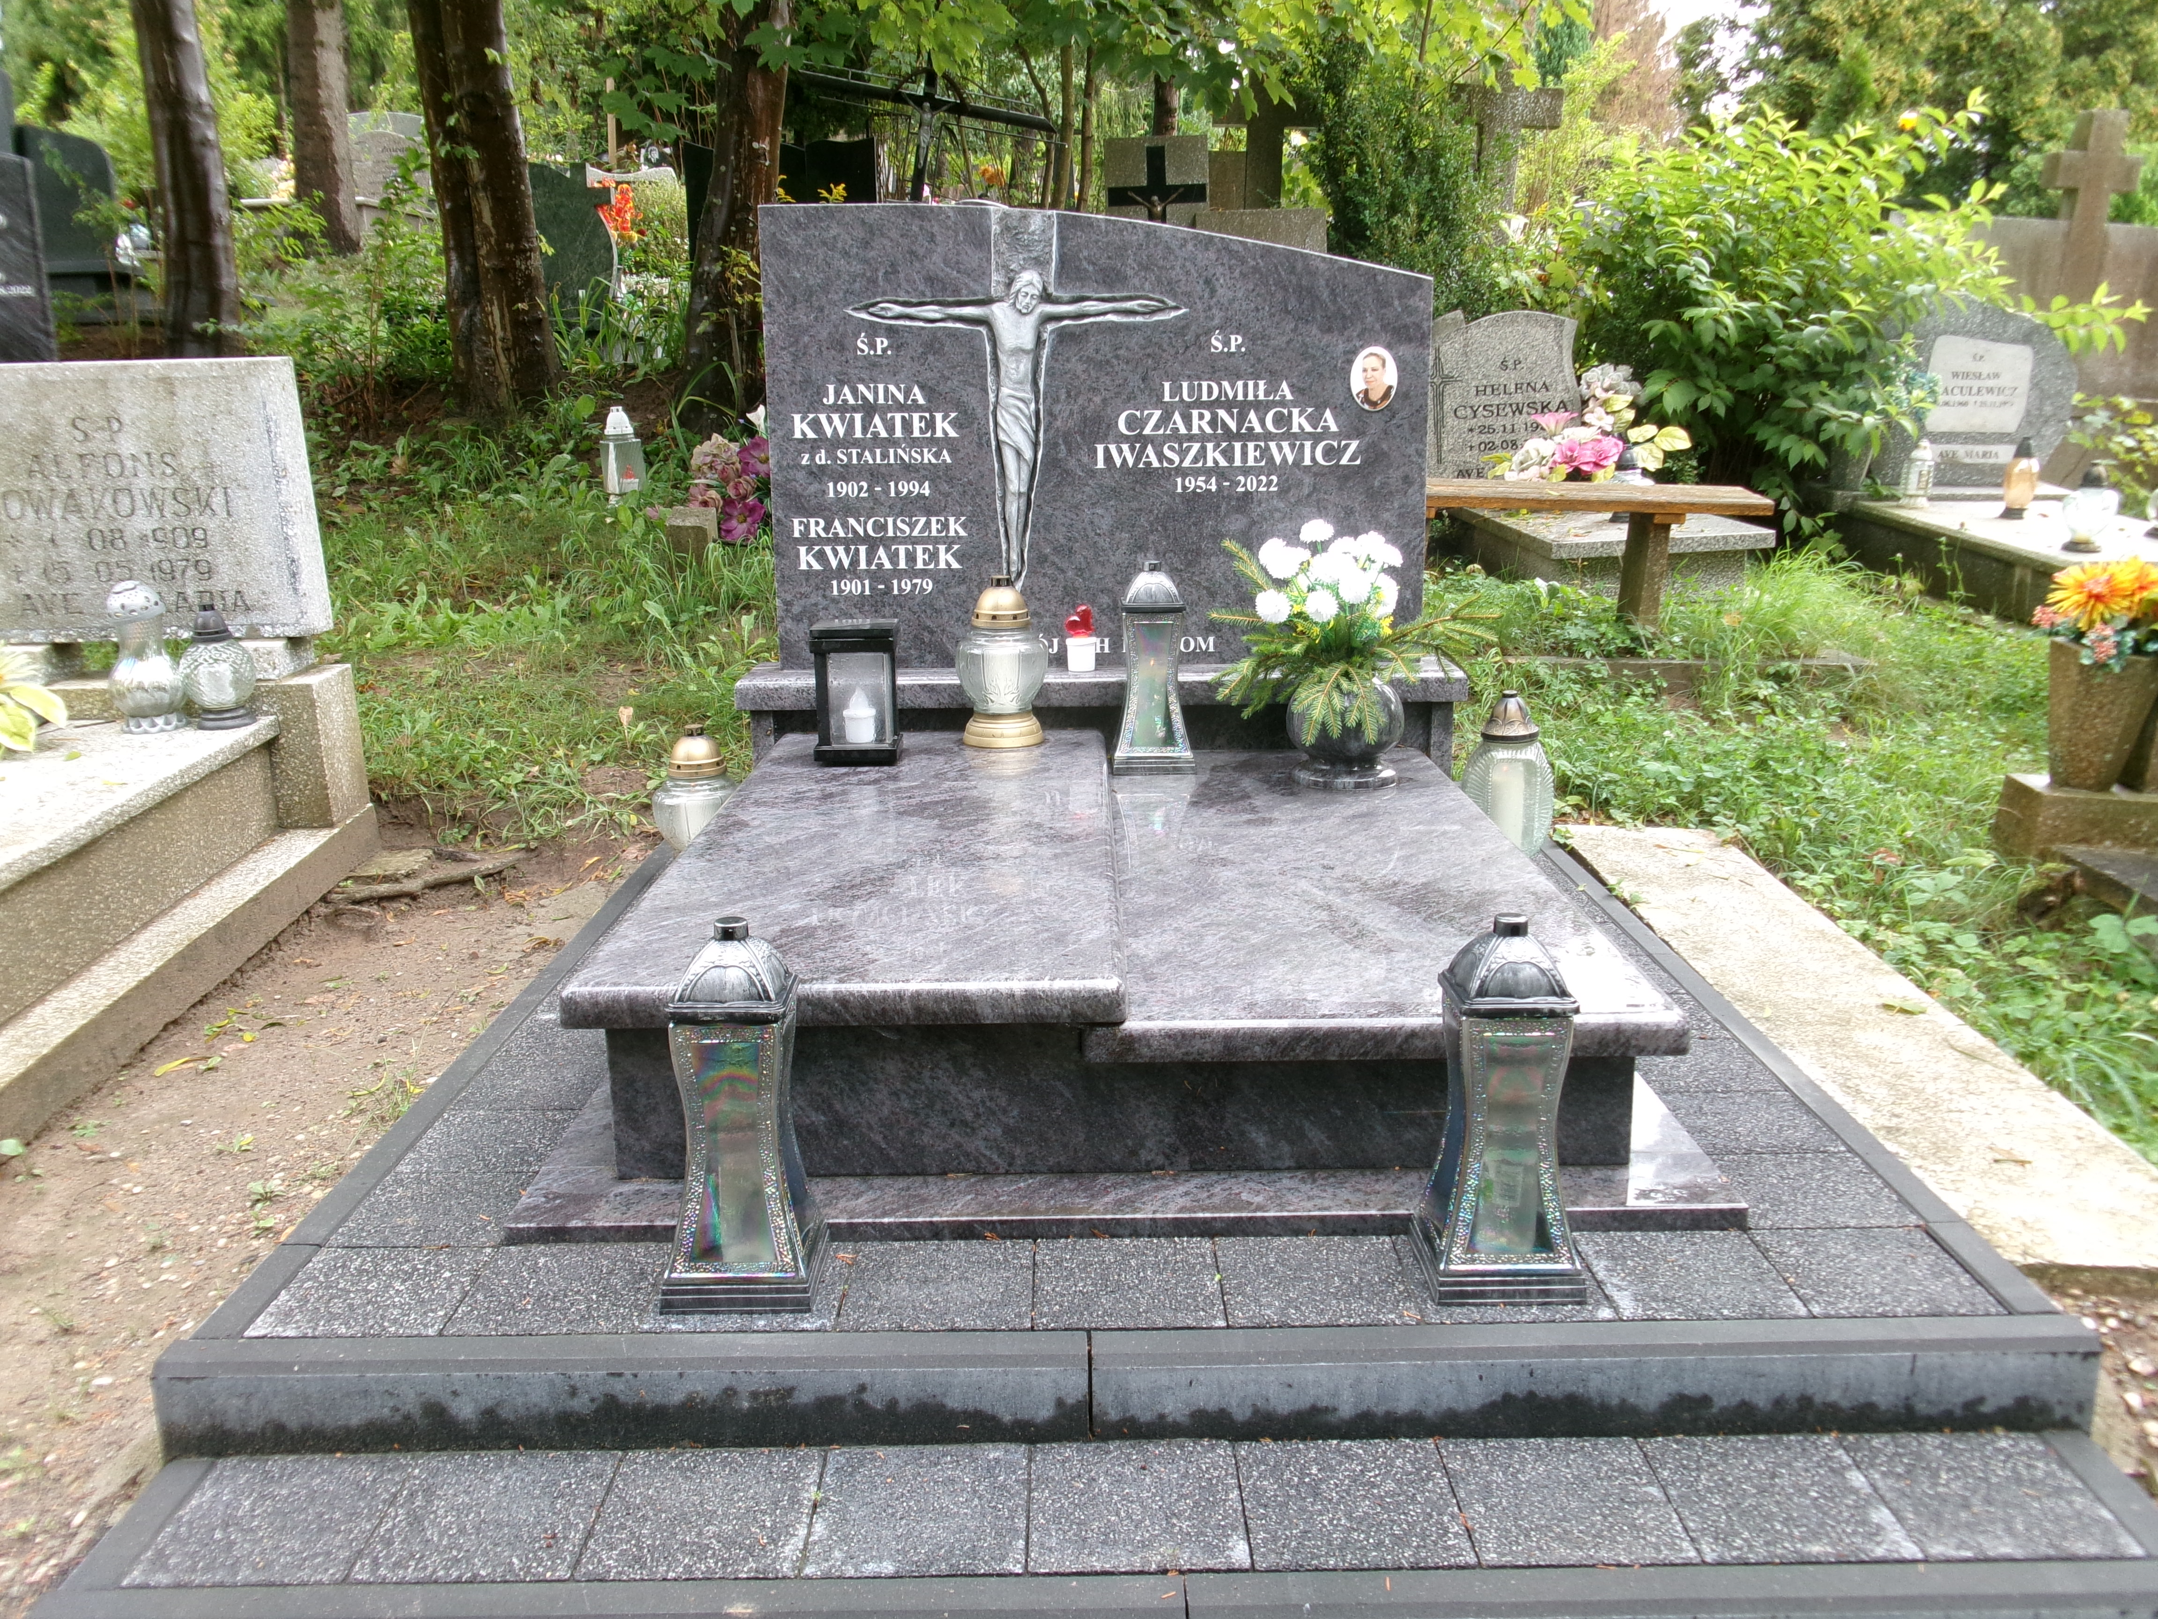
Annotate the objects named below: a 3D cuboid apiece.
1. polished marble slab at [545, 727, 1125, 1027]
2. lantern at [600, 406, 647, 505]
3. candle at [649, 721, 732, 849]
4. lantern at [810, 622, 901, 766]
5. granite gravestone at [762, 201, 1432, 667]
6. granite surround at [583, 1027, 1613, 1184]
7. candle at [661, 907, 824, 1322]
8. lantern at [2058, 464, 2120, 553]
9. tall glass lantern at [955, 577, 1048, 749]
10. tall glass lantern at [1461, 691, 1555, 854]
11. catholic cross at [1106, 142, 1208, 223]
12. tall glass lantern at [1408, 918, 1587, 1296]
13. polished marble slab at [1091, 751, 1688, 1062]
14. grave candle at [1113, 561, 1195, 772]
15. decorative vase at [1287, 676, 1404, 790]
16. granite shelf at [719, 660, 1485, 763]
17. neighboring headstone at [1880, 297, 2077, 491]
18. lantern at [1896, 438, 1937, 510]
[{"bbox_3d":[-0.275,0.054,2.721,0.642,0.050,1.500,-1,13,0],"label":"polished marble slab"},{"bbox_3d":[-1.357,-1.047,5.200,0.131,0.296,0.131,-1,12,0],"label":"lantern"},{"bbox_3d":[-0.750,-0.010,3.436,0.178,0.316,0.178,-1,12,0],"label":"candle"},{"bbox_3d":[-0.415,-0.224,3.259,0.154,0.243,0.152,0,12,4],"label":"lantern"},{"bbox_3d":[0.042,-0.741,3.505,1.306,0.904,0.090,-1,13,0],"label":"granite gravestone"},{"bbox_3d":[0.047,0.173,2.775,1.212,0.200,1.450,-1,13,0],"label":"granite surround"},{"bbox_3d":[-0.368,0.318,1.887,0.159,0.410,0.159,-1,13,0],"label":"candle"},{"bbox_3d":[3.004,-0.899,5.188,0.174,0.242,0.174,-1,13,0],"label":"lantern"},{"bbox_3d":[-0.146,-0.288,3.365,0.178,0.313,0.178,-1,12,0],"label":"tall glass lantern"},{"bbox_3d":[0.876,-0.070,3.564,0.191,0.339,0.191,-1,12,0],"label":"tall glass lantern"},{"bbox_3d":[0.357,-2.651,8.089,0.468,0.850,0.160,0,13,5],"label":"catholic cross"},{"bbox_3d":[0.457,0.311,1.882,0.156,0.402,0.156,-1,13,0],"label":"tall glass lantern"},{"bbox_3d":[0.357,0.085,2.818,0.704,0.051,1.591,-1,13,0],"label":"polished marble slab"},{"bbox_3d":[0.145,-0.277,3.376,0.155,0.395,0.155,-1,12,0],"label":"grave candle"},{"bbox_3d":[0.501,-0.157,3.273,0.222,0.202,0.222,-1,12,0],"label":"decorative vase"},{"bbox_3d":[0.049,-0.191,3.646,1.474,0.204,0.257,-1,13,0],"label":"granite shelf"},{"bbox_3d":[4.021,-1.890,7.901,0.859,0.845,0.130,2,14,13],"label":"neighboring headstone"},{"bbox_3d":[3.027,-1.212,6.300,0.116,0.236,0.116,-1,12,0],"label":"lantern"}]

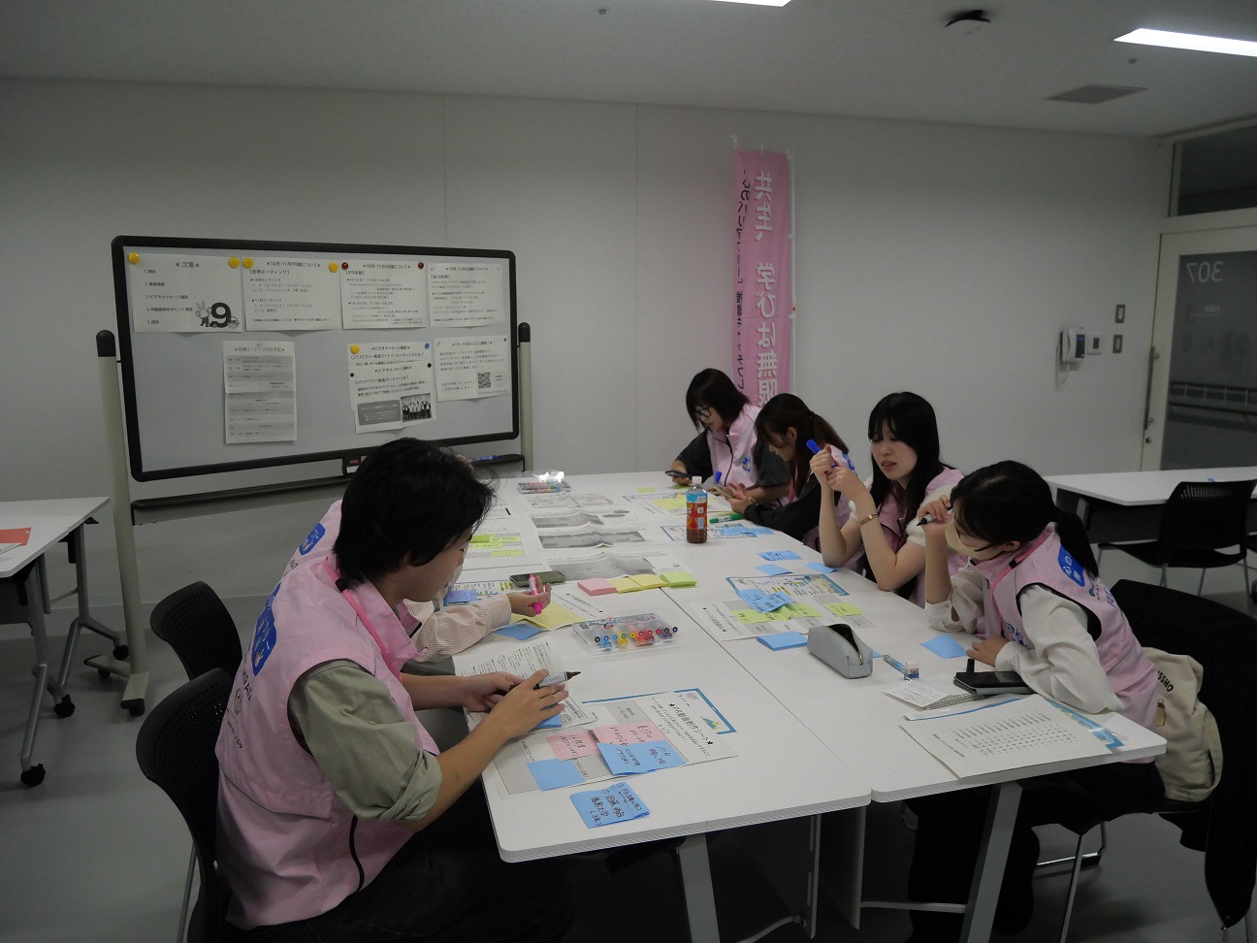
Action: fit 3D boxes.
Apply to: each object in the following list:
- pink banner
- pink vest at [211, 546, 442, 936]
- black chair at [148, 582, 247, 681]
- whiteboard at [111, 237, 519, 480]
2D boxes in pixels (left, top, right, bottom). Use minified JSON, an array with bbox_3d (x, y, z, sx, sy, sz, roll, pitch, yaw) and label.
[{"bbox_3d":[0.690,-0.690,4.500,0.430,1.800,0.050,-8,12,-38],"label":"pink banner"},{"bbox_3d":[-0.581,0.456,1.648,0.340,0.610,0.470,9,4,-27],"label":"pink vest"},{"bbox_3d":[-0.880,0.715,2.260,0.530,0.790,0.500,-2,10,-8],"label":"black chair"},{"bbox_3d":[-1.248,-0.519,3.910,1.820,0.940,0.050,-9,13,-41],"label":"whiteboard"}]

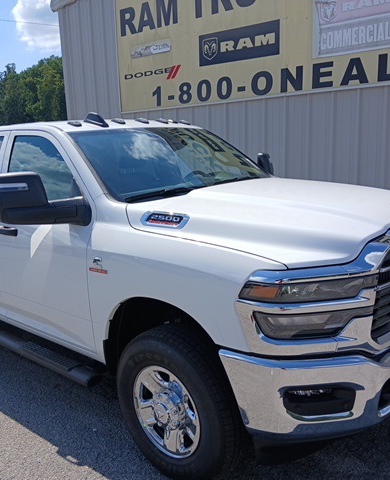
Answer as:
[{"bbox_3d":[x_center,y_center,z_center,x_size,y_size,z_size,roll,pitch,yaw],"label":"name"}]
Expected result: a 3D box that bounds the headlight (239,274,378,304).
[{"bbox_3d":[0.479,0.191,2.074,0.460,0.140,0.390,6,14,41],"label":"headlight"}]

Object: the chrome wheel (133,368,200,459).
[{"bbox_3d":[-0.102,0.880,2.552,0.490,0.490,0.200,6,13,42],"label":"chrome wheel"}]

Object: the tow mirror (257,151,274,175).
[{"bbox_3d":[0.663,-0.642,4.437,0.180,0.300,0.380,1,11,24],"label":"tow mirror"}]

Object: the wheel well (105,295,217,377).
[{"bbox_3d":[-0.106,0.499,2.523,0.920,0.480,0.340,6,13,42],"label":"wheel well"}]

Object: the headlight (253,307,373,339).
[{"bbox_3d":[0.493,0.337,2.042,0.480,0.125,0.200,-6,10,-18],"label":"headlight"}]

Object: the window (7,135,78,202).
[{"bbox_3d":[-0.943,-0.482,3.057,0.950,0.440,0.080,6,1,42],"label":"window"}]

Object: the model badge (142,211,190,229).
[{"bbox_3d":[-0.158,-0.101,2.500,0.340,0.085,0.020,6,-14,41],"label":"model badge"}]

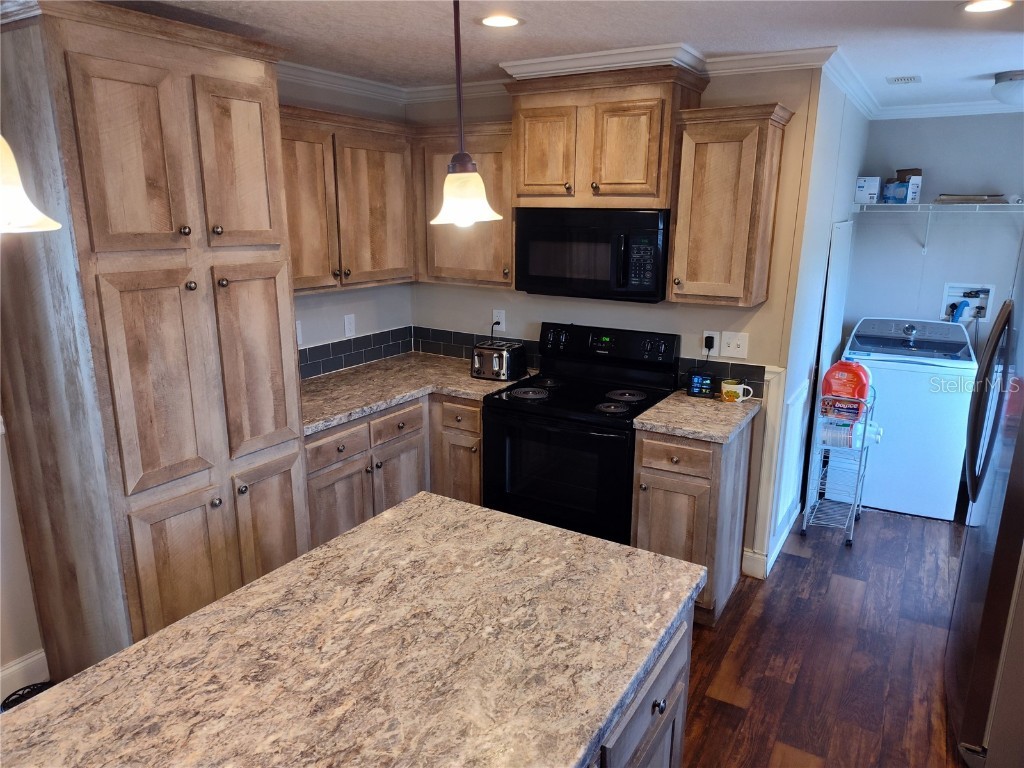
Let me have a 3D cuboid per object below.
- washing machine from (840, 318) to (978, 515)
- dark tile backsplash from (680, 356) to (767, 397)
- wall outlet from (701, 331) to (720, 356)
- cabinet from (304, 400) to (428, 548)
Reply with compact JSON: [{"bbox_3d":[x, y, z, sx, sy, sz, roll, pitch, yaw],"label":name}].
[{"bbox_3d":[2.438,0.184,4.249,0.688,1.070,0.695,8,17,28],"label":"washing machine"},{"bbox_3d":[1.010,-0.026,3.297,0.405,0.159,0.011,9,16,30],"label":"dark tile backsplash"},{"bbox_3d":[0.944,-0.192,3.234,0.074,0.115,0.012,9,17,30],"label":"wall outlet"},{"bbox_3d":[-0.903,0.505,3.378,0.615,0.871,0.875,9,16,30],"label":"cabinet"}]

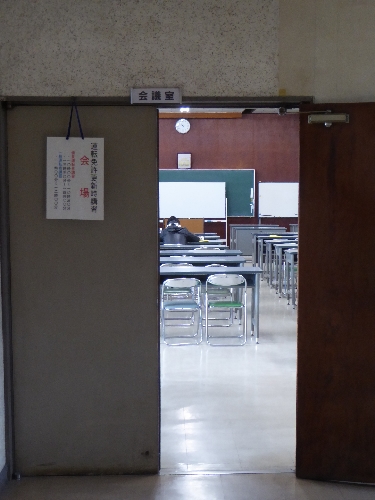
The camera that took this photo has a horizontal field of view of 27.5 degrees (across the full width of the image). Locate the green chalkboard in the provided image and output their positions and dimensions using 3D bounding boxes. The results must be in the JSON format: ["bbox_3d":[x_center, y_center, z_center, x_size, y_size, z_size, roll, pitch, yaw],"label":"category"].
[{"bbox_3d":[-0.059,-1.400,18.941,3.434,1.179,0.061,0,5,-1],"label":"green chalkboard"}]

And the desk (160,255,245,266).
[{"bbox_3d":[-0.194,0.468,8.811,1.717,0.707,0.455,0,5,-1],"label":"desk"}]

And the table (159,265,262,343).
[{"bbox_3d":[-0.121,0.554,7.806,1.717,0.707,0.455,0,5,-1],"label":"table"}]

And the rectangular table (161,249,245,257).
[{"bbox_3d":[-0.176,0.383,9.808,1.717,0.707,0.455,0,5,-1],"label":"rectangular table"}]

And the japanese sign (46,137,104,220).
[{"bbox_3d":[-0.586,-0.373,4.021,0.296,0.432,0.010,0,5,-1],"label":"japanese sign"}]

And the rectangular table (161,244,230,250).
[{"bbox_3d":[-0.288,0.302,10.752,1.717,0.707,0.455,0,5,-1],"label":"rectangular table"}]

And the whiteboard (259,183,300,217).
[{"bbox_3d":[2.392,-1.223,18.707,1.313,0.841,0.051,0,5,-1],"label":"whiteboard"}]

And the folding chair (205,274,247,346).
[{"bbox_3d":[0.380,0.561,7.661,0.414,0.717,0.465,0,5,-1],"label":"folding chair"}]

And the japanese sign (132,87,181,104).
[{"bbox_3d":[-0.160,-0.801,3.994,0.264,0.081,0.018,0,5,-1],"label":"japanese sign"}]

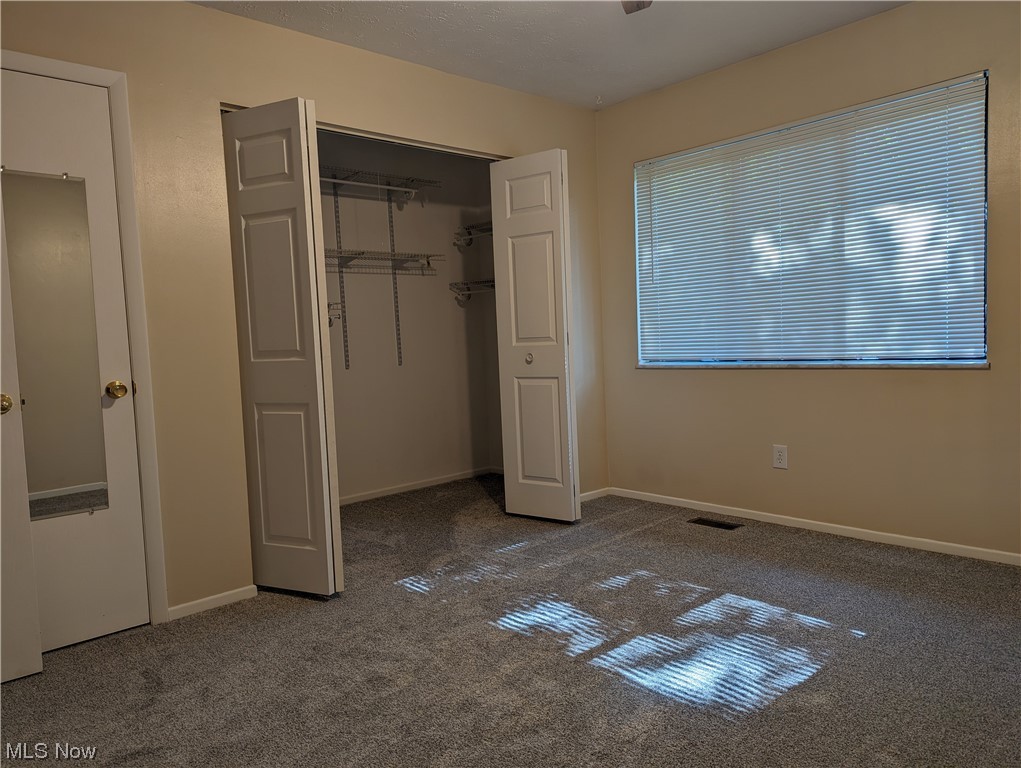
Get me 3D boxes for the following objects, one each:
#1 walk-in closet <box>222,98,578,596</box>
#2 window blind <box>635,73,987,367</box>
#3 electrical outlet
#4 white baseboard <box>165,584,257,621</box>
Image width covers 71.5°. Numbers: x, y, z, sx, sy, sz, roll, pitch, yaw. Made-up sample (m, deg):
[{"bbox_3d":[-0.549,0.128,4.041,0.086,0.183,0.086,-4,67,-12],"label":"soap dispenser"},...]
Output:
[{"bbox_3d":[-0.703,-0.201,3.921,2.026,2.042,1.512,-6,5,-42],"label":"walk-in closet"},{"bbox_3d":[1.408,-0.719,3.691,0.060,1.211,1.843,-6,5,-42],"label":"window blind"},{"bbox_3d":[1.429,0.388,3.757,0.010,0.121,0.076,-6,5,-42],"label":"electrical outlet"},{"bbox_3d":[-1.202,0.889,2.880,0.355,0.049,0.014,-6,5,-42],"label":"white baseboard"}]

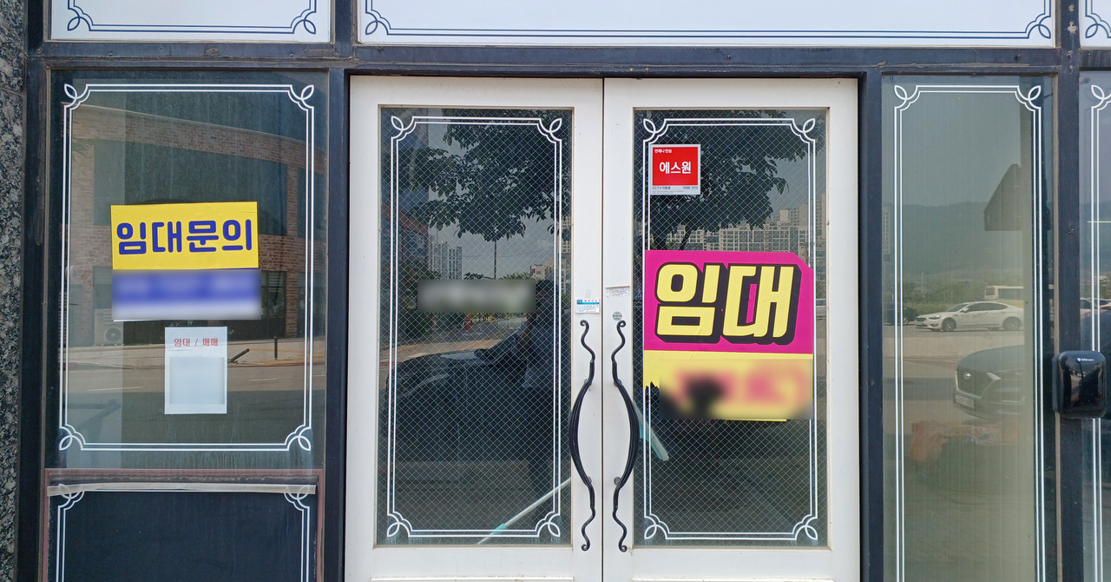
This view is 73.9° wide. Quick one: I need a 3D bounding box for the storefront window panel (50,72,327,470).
[{"bbox_3d":[-1.261,-0.068,2.537,0.951,1.365,0.030,0,-1,0],"label":"storefront window panel"}]

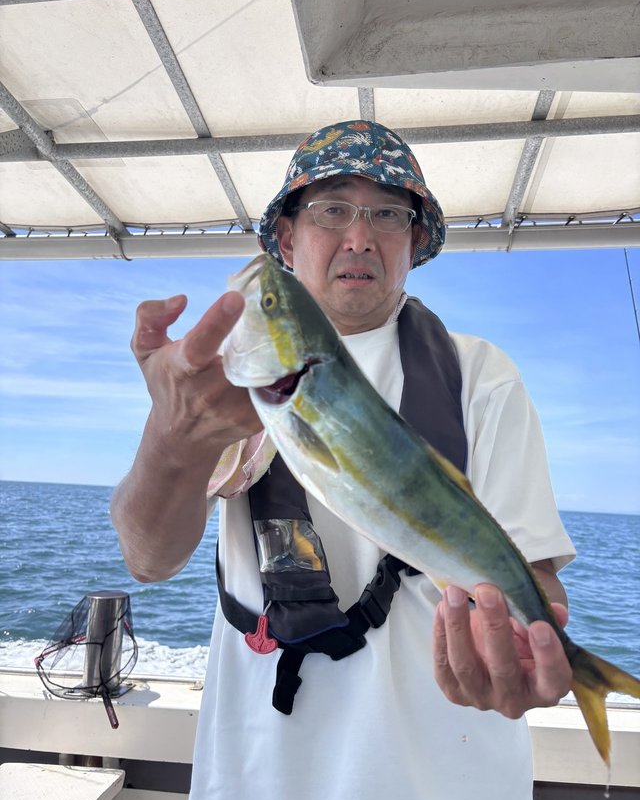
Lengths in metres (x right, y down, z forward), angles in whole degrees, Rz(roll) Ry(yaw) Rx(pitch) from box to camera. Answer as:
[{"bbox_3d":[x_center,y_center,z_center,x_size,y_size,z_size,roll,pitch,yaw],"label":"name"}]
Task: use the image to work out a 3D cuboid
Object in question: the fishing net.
[{"bbox_3d":[-0.557,0.598,1.530,0.235,0.245,0.275,7,-9,-23],"label":"fishing net"}]

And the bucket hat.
[{"bbox_3d":[0.044,-0.298,0.888,0.254,0.155,0.275,4,-15,-4],"label":"bucket hat"}]

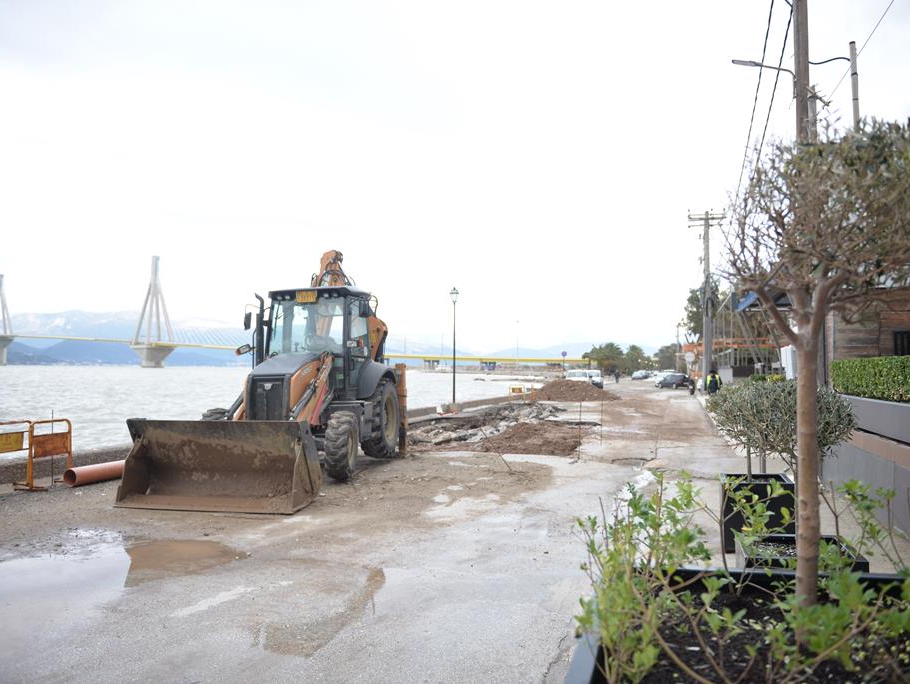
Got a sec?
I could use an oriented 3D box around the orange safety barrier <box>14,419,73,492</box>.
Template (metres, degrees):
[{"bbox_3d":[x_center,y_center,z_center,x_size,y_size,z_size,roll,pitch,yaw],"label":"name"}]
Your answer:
[{"bbox_3d":[-5.613,1.543,9.540,0.520,0.930,0.740,0,-2,13],"label":"orange safety barrier"}]

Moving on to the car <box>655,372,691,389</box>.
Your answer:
[{"bbox_3d":[20.568,3.701,64.000,1.720,1.460,4.050,1,-2,-18],"label":"car"}]

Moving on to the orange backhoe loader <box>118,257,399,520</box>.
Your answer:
[{"bbox_3d":[-2.511,0.153,10.948,2.320,3.900,5.750,0,-2,8],"label":"orange backhoe loader"}]

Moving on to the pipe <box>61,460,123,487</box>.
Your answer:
[{"bbox_3d":[-4.772,1.922,10.576,0.255,0.255,2.500,0,-2,24],"label":"pipe"}]

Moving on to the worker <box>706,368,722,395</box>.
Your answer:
[{"bbox_3d":[9.454,1.849,24.967,0.580,1.760,0.420,0,-2,18],"label":"worker"}]

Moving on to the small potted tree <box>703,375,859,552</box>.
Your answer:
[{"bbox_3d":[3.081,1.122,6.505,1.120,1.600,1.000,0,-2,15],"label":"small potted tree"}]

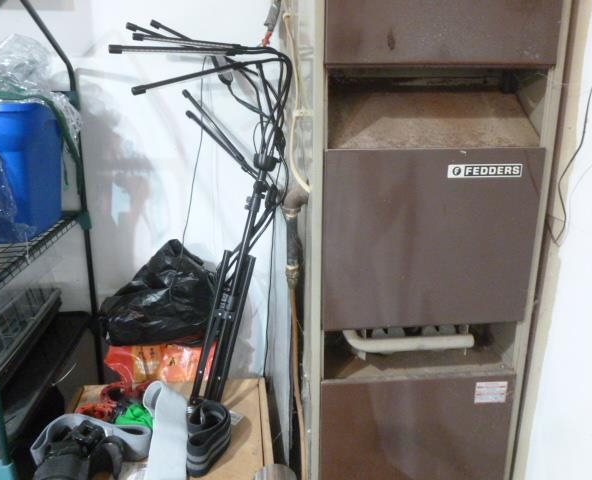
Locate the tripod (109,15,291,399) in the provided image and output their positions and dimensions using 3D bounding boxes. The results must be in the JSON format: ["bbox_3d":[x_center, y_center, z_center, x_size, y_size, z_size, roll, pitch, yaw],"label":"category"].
[{"bbox_3d":[-0.180,-0.026,1.124,0.345,0.820,0.250,0,17,0],"label":"tripod"}]

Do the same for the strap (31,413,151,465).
[{"bbox_3d":[-0.394,0.403,1.019,0.220,0.078,0.110,0,17,0],"label":"strap"}]

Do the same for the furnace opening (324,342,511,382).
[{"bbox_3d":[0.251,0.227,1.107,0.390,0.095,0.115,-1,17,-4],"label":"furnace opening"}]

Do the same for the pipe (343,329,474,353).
[{"bbox_3d":[0.249,0.220,1.141,0.295,0.052,0.030,-1,17,-4],"label":"pipe"}]

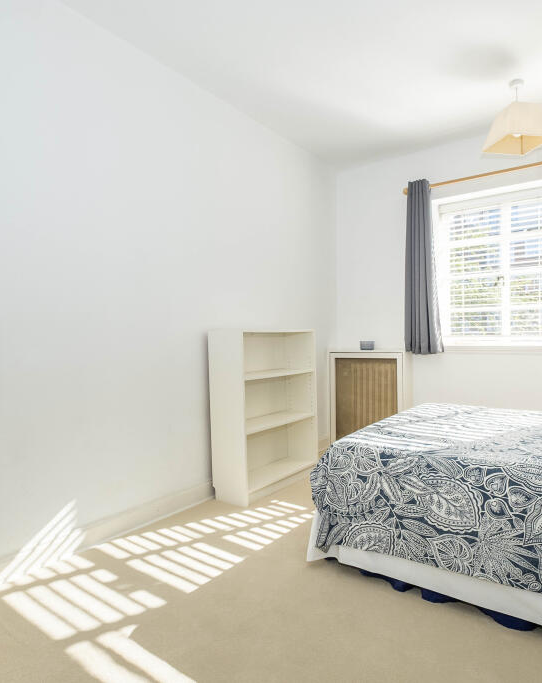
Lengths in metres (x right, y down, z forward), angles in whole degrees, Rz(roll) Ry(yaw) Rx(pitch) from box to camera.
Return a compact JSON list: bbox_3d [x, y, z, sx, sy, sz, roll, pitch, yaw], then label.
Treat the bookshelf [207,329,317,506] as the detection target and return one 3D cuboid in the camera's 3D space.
[{"bbox_3d":[-0.016,0.472,2.995,0.285,1.060,0.800,-1,0,37],"label":"bookshelf"}]

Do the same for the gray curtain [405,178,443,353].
[{"bbox_3d":[1.252,-0.605,3.506,0.300,1.395,0.130,-1,0,37],"label":"gray curtain"}]

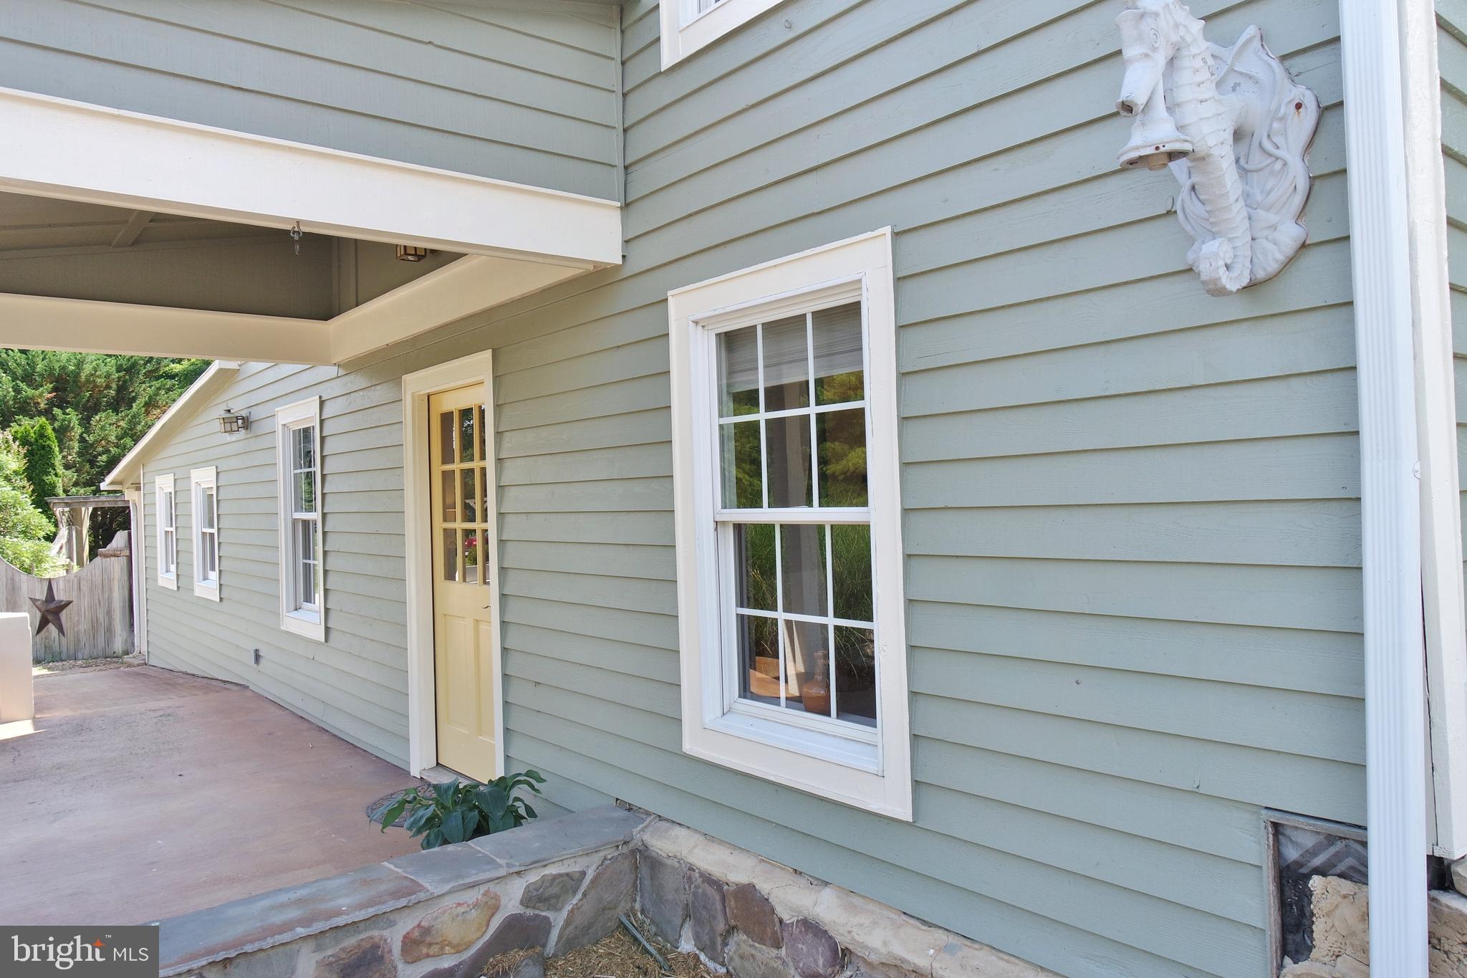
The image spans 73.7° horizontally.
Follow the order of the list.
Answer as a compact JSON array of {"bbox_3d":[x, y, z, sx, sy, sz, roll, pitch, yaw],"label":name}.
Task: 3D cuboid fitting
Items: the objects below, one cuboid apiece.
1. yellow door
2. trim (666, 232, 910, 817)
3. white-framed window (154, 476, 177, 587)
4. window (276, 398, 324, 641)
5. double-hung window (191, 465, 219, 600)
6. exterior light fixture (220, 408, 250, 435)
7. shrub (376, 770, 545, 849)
[{"bbox_3d":[-1.366,0.496,5.092,0.050,2.048,0.890,-2,0,-40],"label":"yellow door"},{"bbox_3d":[0.167,0.108,3.147,0.100,1.651,1.046,-2,0,-40],"label":"trim"},{"bbox_3d":[-6.220,0.468,10.822,0.100,1.235,1.055,-2,0,-40],"label":"white-framed window"},{"bbox_3d":[-3.064,0.217,7.027,0.100,1.662,1.042,-2,0,-40],"label":"window"},{"bbox_3d":[-4.995,0.423,9.350,0.100,1.235,1.058,-2,0,-40],"label":"double-hung window"},{"bbox_3d":[-4.087,-0.558,8.027,0.201,0.228,0.150,-2,0,-40],"label":"exterior light fixture"},{"bbox_3d":[-1.150,1.404,4.136,0.580,0.300,0.500,-2,0,-40],"label":"shrub"}]

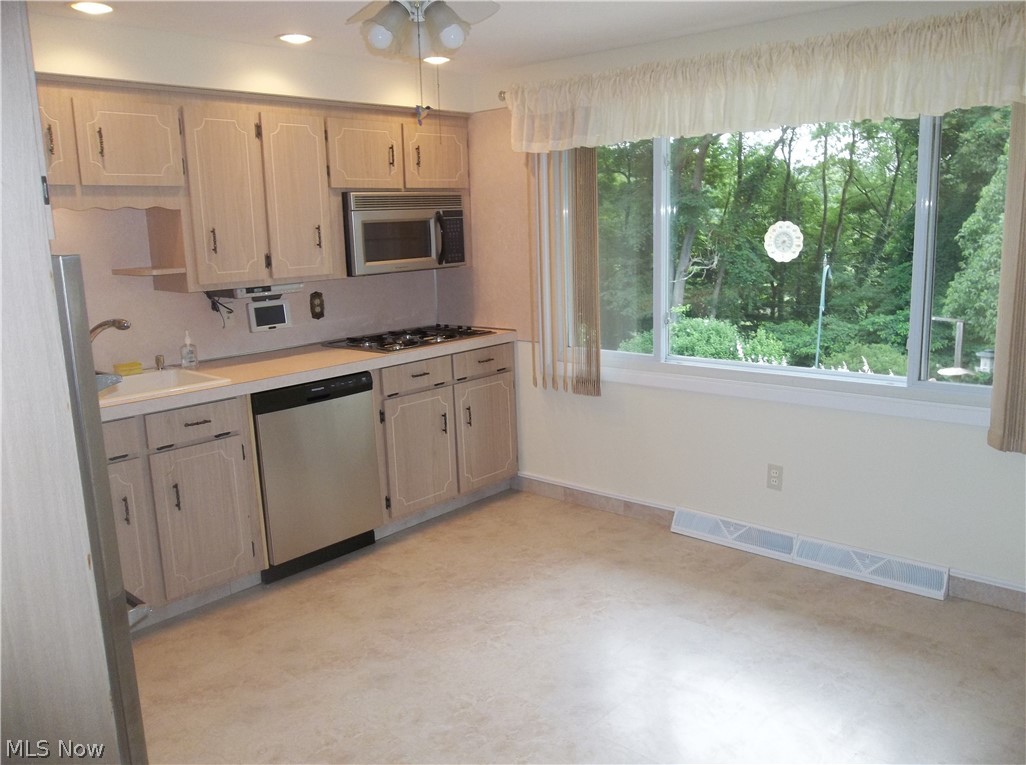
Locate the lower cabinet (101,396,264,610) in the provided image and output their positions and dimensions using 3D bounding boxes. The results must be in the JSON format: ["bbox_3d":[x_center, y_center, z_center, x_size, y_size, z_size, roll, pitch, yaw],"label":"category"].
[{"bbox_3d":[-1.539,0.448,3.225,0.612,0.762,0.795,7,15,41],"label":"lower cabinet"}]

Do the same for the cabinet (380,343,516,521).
[{"bbox_3d":[-0.529,0.192,4.342,0.612,0.762,0.970,7,15,41],"label":"cabinet"}]

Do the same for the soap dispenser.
[{"bbox_3d":[-1.459,-0.152,3.601,0.052,0.165,0.072,7,15,41],"label":"soap dispenser"}]

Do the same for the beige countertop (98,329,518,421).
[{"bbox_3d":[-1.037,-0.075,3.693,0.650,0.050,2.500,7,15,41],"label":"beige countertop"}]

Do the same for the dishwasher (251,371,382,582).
[{"bbox_3d":[-1.049,0.382,3.735,0.605,0.860,0.610,7,15,41],"label":"dishwasher"}]

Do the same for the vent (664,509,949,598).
[{"bbox_3d":[1.232,0.725,3.489,1.210,0.102,0.066,7,15,41],"label":"vent"}]

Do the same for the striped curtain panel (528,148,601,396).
[{"bbox_3d":[0.254,-0.596,3.989,0.415,1.320,0.095,7,15,41],"label":"striped curtain panel"}]

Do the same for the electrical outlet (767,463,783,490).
[{"bbox_3d":[1.156,0.421,3.526,0.069,0.114,0.010,7,15,41],"label":"electrical outlet"}]

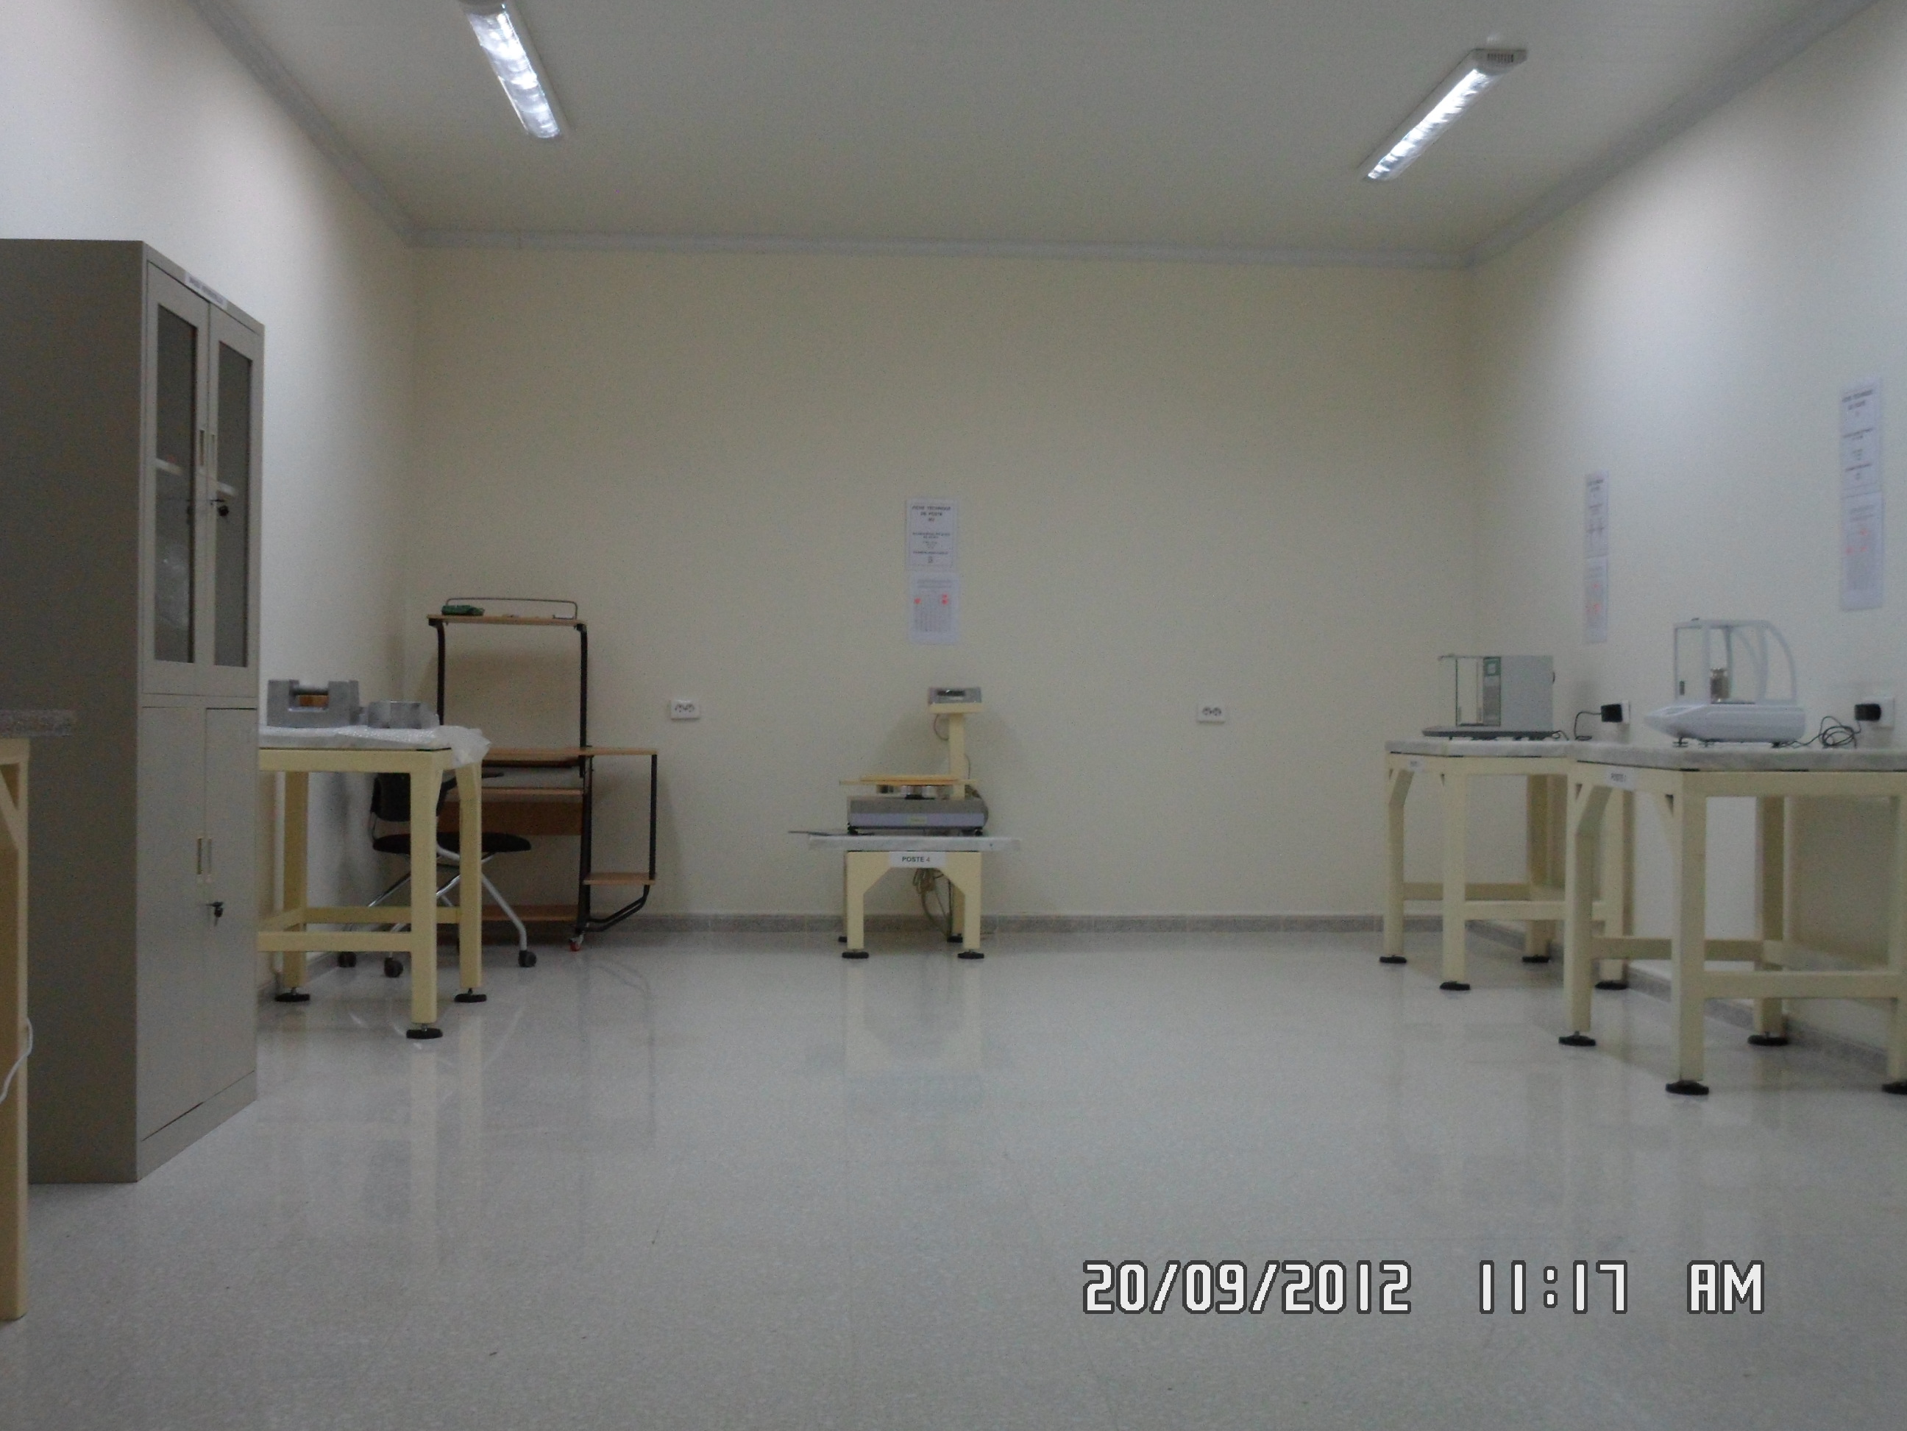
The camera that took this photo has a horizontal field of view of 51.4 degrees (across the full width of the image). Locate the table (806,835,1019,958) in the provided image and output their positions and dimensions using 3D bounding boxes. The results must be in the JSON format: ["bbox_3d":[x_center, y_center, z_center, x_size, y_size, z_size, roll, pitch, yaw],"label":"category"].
[{"bbox_3d":[-0.173,0.689,7.798,0.799,0.449,0.692,0,0,-4],"label":"table"}]

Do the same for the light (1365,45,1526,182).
[{"bbox_3d":[1.568,-1.920,6.478,0.154,0.070,1.272,0,0,-4],"label":"light"}]

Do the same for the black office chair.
[{"bbox_3d":[-1.844,0.469,7.136,0.580,0.870,0.550,0,0,-37],"label":"black office chair"}]

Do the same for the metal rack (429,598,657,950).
[{"bbox_3d":[-1.625,0.218,7.854,0.870,1.370,0.561,0,0,-4],"label":"metal rack"}]

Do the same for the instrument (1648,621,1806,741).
[{"bbox_3d":[2.055,-0.084,5.294,0.351,0.339,0.215,0,0,-4],"label":"instrument"}]

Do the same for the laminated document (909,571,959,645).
[{"bbox_3d":[-0.079,-0.447,8.324,0.211,0.299,0.004,0,0,-4],"label":"laminated document"}]

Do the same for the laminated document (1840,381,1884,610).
[{"bbox_3d":[2.428,-0.590,5.316,0.004,0.612,0.206,0,0,-4],"label":"laminated document"}]

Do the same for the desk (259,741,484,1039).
[{"bbox_3d":[-1.798,0.481,5.987,0.640,0.851,0.842,0,0,-4],"label":"desk"}]

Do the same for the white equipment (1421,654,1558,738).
[{"bbox_3d":[1.942,-0.060,7.198,0.411,0.316,0.234,0,0,-4],"label":"white equipment"}]

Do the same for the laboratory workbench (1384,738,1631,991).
[{"bbox_3d":[1.966,0.516,7.155,0.643,0.829,0.795,0,0,-4],"label":"laboratory workbench"}]

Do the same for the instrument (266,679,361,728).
[{"bbox_3d":[-1.881,-0.035,5.832,0.232,0.136,0.117,0,0,-4],"label":"instrument"}]

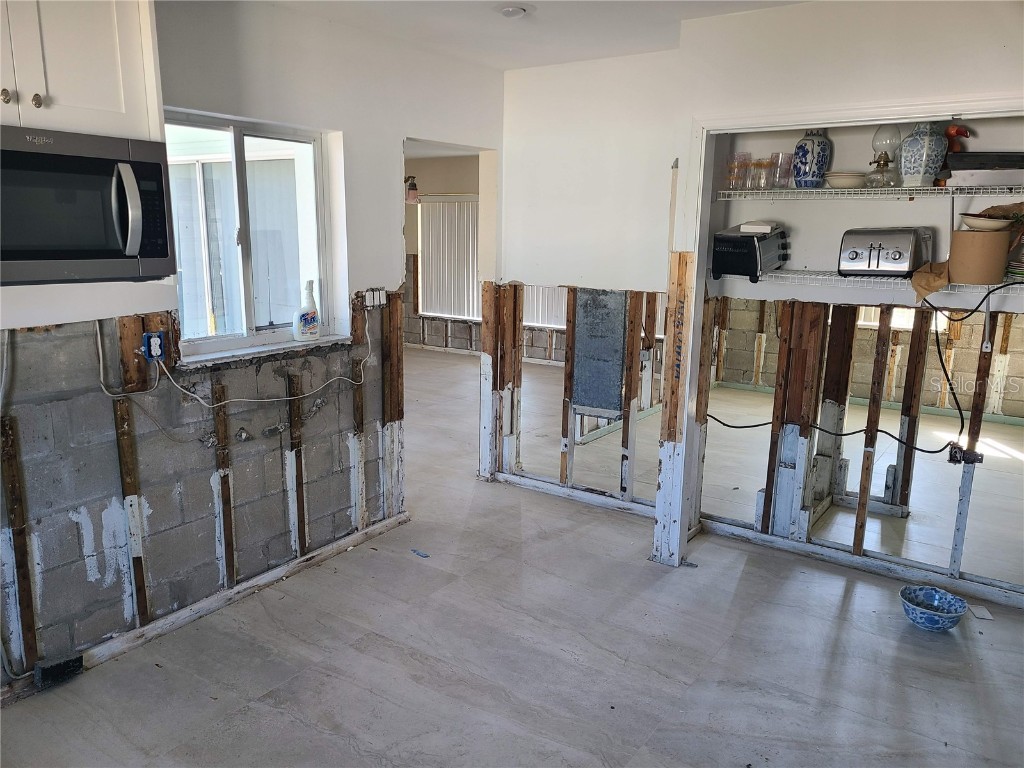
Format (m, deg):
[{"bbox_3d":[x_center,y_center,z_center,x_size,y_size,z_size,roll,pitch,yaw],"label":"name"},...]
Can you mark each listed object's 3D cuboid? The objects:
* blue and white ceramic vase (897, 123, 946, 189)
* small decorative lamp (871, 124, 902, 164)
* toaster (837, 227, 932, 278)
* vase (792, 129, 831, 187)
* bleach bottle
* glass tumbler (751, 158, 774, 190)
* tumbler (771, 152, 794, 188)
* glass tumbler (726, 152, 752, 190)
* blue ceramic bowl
[{"bbox_3d":[1.690,-0.952,3.145,0.165,0.295,0.165,9,14,34],"label":"blue and white ceramic vase"},{"bbox_3d":[1.562,-0.964,3.221,0.120,0.285,0.120,9,14,34],"label":"small decorative lamp"},{"bbox_3d":[1.593,-0.559,3.285,0.285,0.205,0.270,9,14,36],"label":"toaster"},{"bbox_3d":[1.321,-0.998,3.378,0.150,0.280,0.150,9,14,34],"label":"vase"},{"bbox_3d":[-0.978,-0.346,3.650,0.116,0.278,0.070,-8,15,-37],"label":"bleach bottle"},{"bbox_3d":[1.126,-0.949,3.482,0.090,0.138,0.090,1,12,0],"label":"glass tumbler"},{"bbox_3d":[1.202,-0.946,3.429,0.092,0.154,0.092,9,14,34],"label":"tumbler"},{"bbox_3d":[1.050,-0.978,3.555,0.095,0.162,0.095,1,12,0],"label":"glass tumbler"},{"bbox_3d":[1.769,0.961,3.239,0.250,0.113,0.250,9,14,34],"label":"blue ceramic bowl"}]

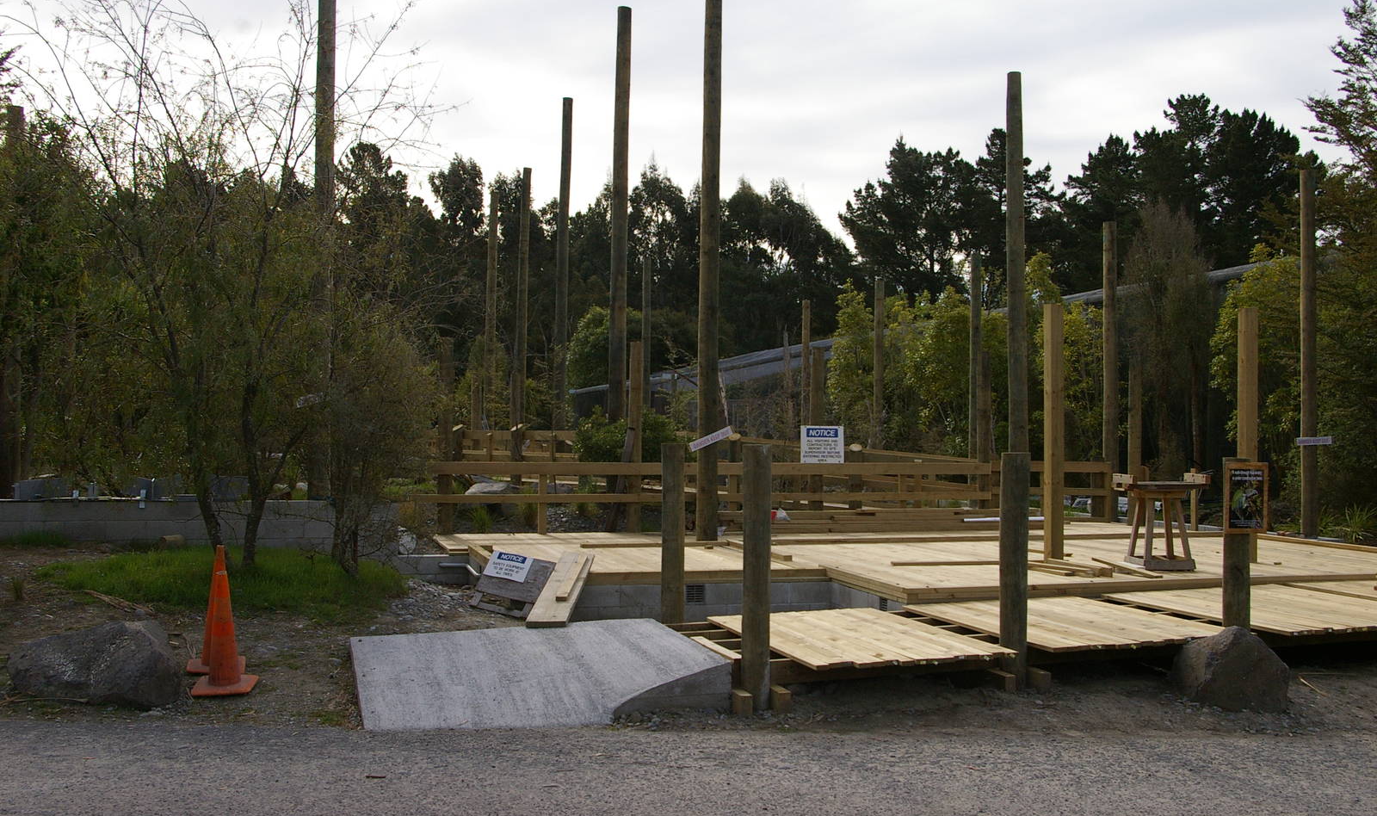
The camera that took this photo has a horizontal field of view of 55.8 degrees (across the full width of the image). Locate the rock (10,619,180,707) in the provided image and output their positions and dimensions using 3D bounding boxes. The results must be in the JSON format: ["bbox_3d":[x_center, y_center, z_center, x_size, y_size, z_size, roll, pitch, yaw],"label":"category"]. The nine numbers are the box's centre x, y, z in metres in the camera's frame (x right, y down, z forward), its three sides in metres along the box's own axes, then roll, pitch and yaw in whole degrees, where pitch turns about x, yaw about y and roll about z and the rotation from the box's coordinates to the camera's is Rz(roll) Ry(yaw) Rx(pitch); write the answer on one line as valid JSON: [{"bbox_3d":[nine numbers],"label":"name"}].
[{"bbox_3d":[-3.644,1.553,7.980,1.030,0.460,0.720,1,-2,-18],"label":"rock"}]

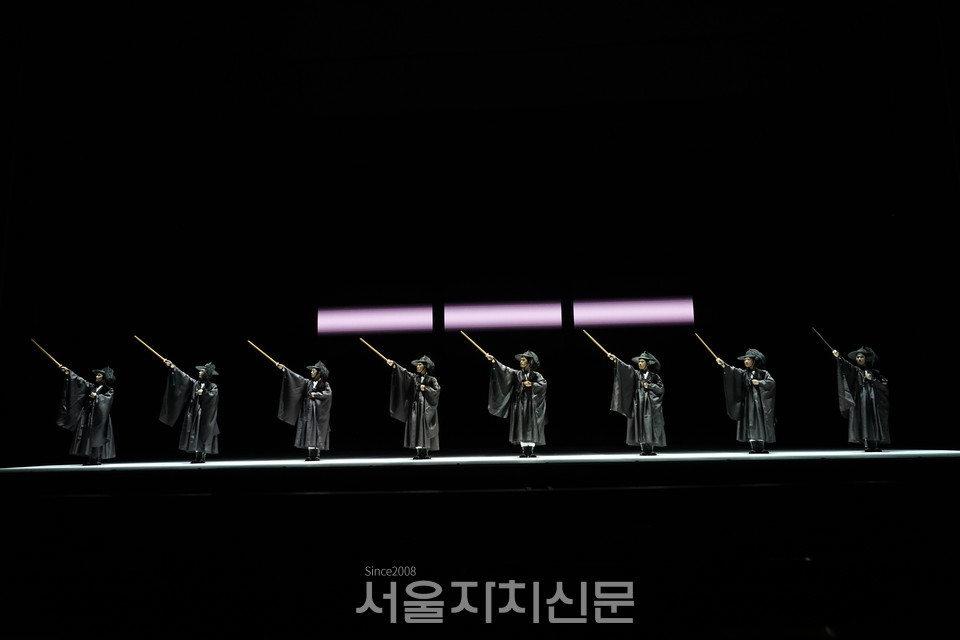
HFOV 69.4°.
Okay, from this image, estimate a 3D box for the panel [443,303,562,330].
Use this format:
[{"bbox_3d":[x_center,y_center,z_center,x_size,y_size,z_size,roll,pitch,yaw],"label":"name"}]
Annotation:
[{"bbox_3d":[0.655,-0.120,19.972,3.380,0.747,0.120,-2,-8,4],"label":"panel"}]

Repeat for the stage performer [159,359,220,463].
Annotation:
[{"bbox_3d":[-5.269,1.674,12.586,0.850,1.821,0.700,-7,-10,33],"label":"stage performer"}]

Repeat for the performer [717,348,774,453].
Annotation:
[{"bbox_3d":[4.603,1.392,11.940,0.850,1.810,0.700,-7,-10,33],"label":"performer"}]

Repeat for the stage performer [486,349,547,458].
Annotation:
[{"bbox_3d":[0.666,1.497,12.423,1.024,1.910,0.620,-4,-9,18],"label":"stage performer"}]

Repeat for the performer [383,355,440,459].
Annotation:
[{"bbox_3d":[-1.191,1.572,12.543,0.929,1.866,0.620,-5,-10,22],"label":"performer"}]

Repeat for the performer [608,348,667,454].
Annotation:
[{"bbox_3d":[2.793,1.474,12.284,0.993,1.839,0.620,-5,-10,24],"label":"performer"}]

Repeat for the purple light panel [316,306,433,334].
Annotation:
[{"bbox_3d":[-3.060,-0.009,20.214,3.392,0.752,0.120,-2,-8,4],"label":"purple light panel"}]

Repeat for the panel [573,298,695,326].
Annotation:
[{"bbox_3d":[4.367,-0.221,19.728,3.375,0.746,0.120,-2,-8,4],"label":"panel"}]

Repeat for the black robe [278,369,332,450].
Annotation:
[{"bbox_3d":[-3.192,1.630,12.671,0.943,1.489,0.580,-5,-10,20],"label":"black robe"}]

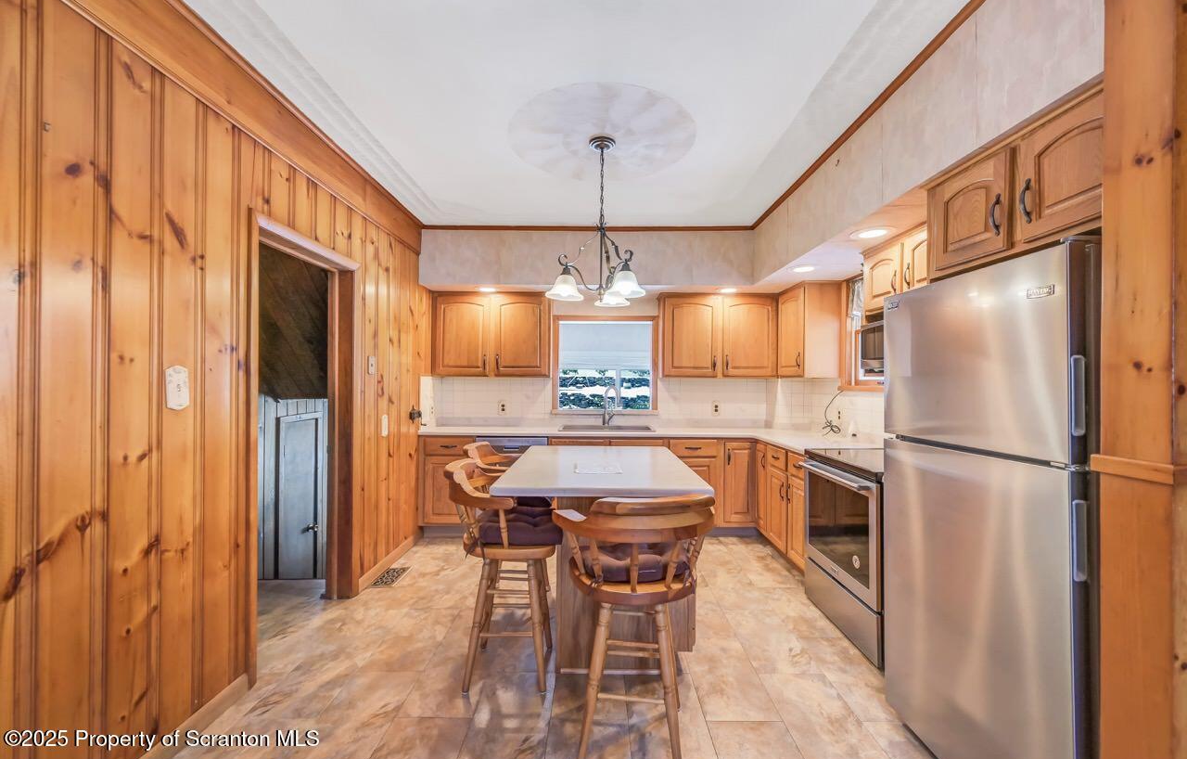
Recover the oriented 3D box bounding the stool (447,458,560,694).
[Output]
[{"bbox_3d":[-0.421,0.878,2.178,0.530,0.980,0.560,0,0,5],"label":"stool"}]

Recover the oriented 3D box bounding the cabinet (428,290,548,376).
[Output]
[{"bbox_3d":[-0.951,-0.421,4.465,1.095,0.785,0.325,0,0,0],"label":"cabinet"}]

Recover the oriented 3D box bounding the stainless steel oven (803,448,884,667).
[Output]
[{"bbox_3d":[1.676,0.913,2.551,0.730,0.930,0.770,0,0,0],"label":"stainless steel oven"}]

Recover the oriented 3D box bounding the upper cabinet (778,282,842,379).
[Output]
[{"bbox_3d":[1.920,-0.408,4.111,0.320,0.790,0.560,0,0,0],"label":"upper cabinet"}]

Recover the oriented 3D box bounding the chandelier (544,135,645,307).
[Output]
[{"bbox_3d":[0.029,-0.876,2.569,0.547,0.875,0.530,0,0,0],"label":"chandelier"}]

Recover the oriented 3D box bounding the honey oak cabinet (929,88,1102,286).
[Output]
[{"bbox_3d":[1.754,-0.613,1.558,0.625,0.405,0.830,0,0,0],"label":"honey oak cabinet"}]

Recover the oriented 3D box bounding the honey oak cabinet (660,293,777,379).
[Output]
[{"bbox_3d":[1.194,-0.410,4.453,1.095,0.780,0.325,0,0,0],"label":"honey oak cabinet"}]

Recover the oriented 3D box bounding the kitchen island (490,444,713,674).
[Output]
[{"bbox_3d":[0.038,0.915,2.552,0.939,0.914,1.258,0,0,0],"label":"kitchen island"}]

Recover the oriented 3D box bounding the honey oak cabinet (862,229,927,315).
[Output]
[{"bbox_3d":[1.912,-0.615,2.595,0.320,0.390,0.765,0,0,0],"label":"honey oak cabinet"}]

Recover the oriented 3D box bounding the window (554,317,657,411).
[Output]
[{"bbox_3d":[0.121,-0.153,4.640,1.040,0.950,0.100,0,0,0],"label":"window"}]

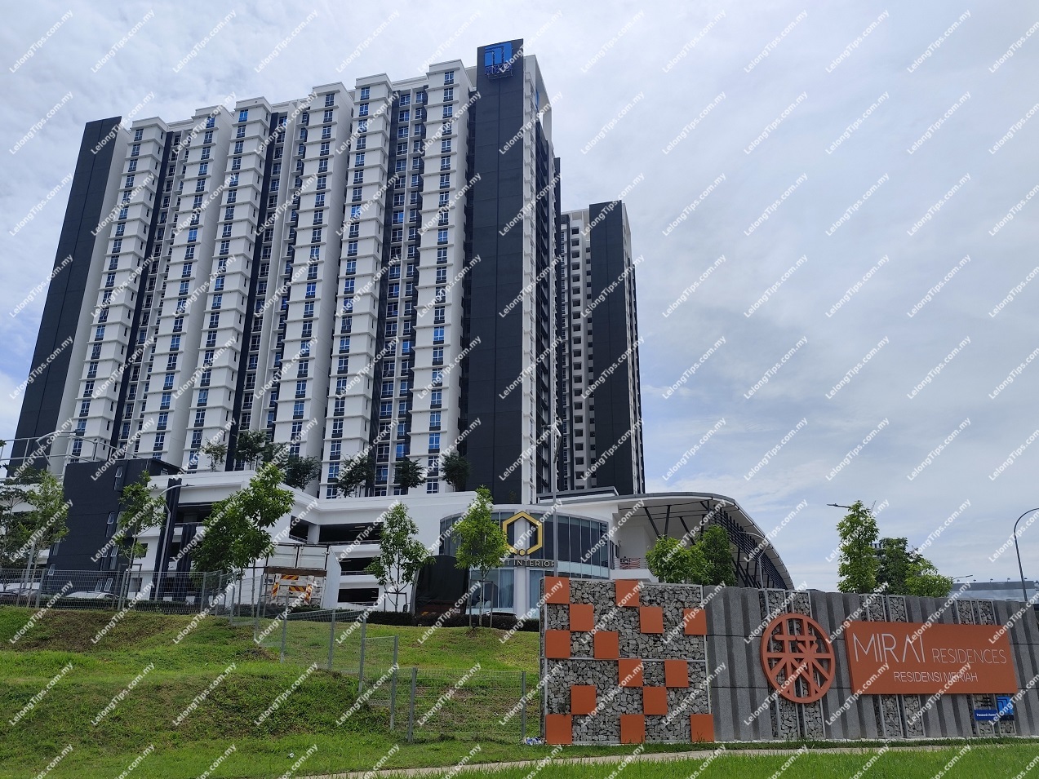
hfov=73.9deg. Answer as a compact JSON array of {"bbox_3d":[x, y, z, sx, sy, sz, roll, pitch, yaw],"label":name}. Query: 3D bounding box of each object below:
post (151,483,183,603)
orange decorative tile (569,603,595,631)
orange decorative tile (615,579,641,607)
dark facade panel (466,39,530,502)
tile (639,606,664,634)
[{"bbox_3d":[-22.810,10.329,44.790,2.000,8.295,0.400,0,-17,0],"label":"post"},{"bbox_3d":[1.210,4.407,13.322,0.490,0.490,0.050,5,-18,-15],"label":"orange decorative tile"},{"bbox_3d":[2.153,4.055,13.717,0.490,0.490,0.050,5,-18,-15],"label":"orange decorative tile"},{"bbox_3d":[-2.850,-20.253,101.574,7.650,75.013,0.800,-4,-17,12],"label":"dark facade panel"},{"bbox_3d":[2.614,4.582,13.787,0.485,0.485,0.050,5,-20,-12],"label":"tile"}]

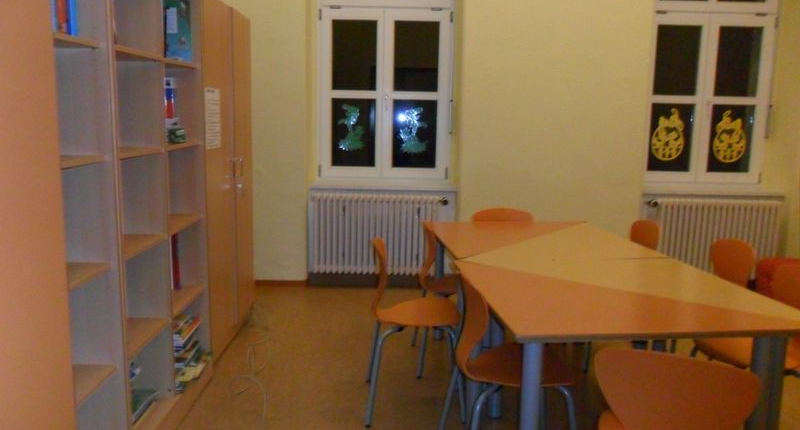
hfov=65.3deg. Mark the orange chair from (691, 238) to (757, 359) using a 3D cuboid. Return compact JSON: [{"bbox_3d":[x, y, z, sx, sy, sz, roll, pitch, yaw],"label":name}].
[{"bbox_3d":[1.398,0.513,2.978,0.472,0.776,0.479,1,9,-3],"label":"orange chair"}]

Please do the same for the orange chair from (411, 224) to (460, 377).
[{"bbox_3d":[0.316,0.421,3.373,0.472,0.776,0.479,1,9,-4],"label":"orange chair"}]

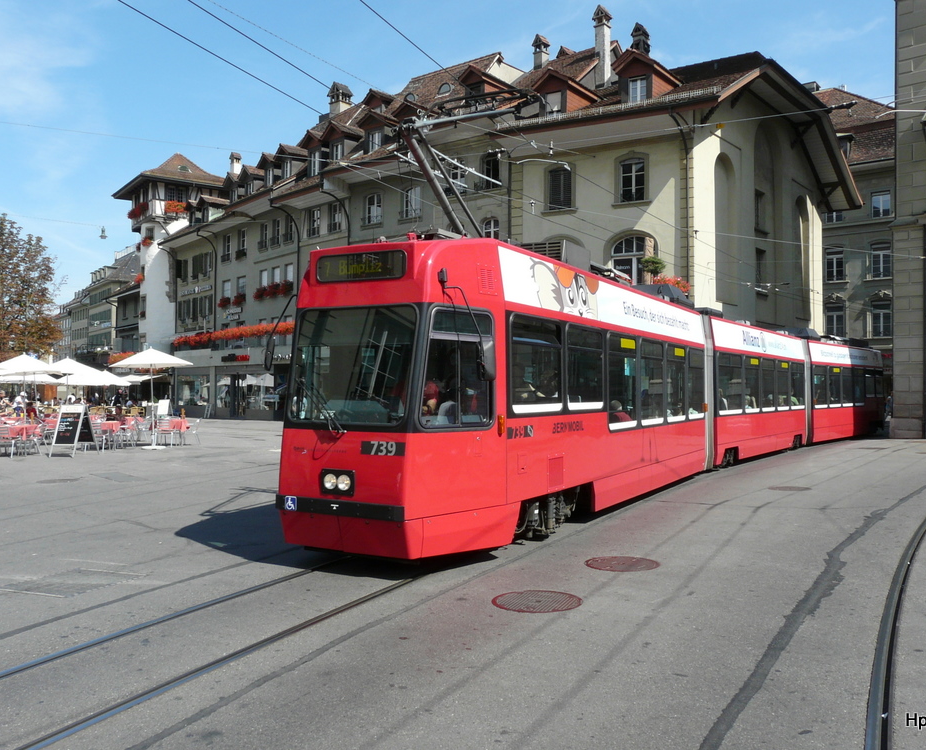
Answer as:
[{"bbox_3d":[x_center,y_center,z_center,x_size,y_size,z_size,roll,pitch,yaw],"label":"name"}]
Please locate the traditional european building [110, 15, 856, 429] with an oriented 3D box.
[{"bbox_3d":[-0.450,-7.206,47.600,39.500,19.600,21.500,-1,-1,37],"label":"traditional european building"}]

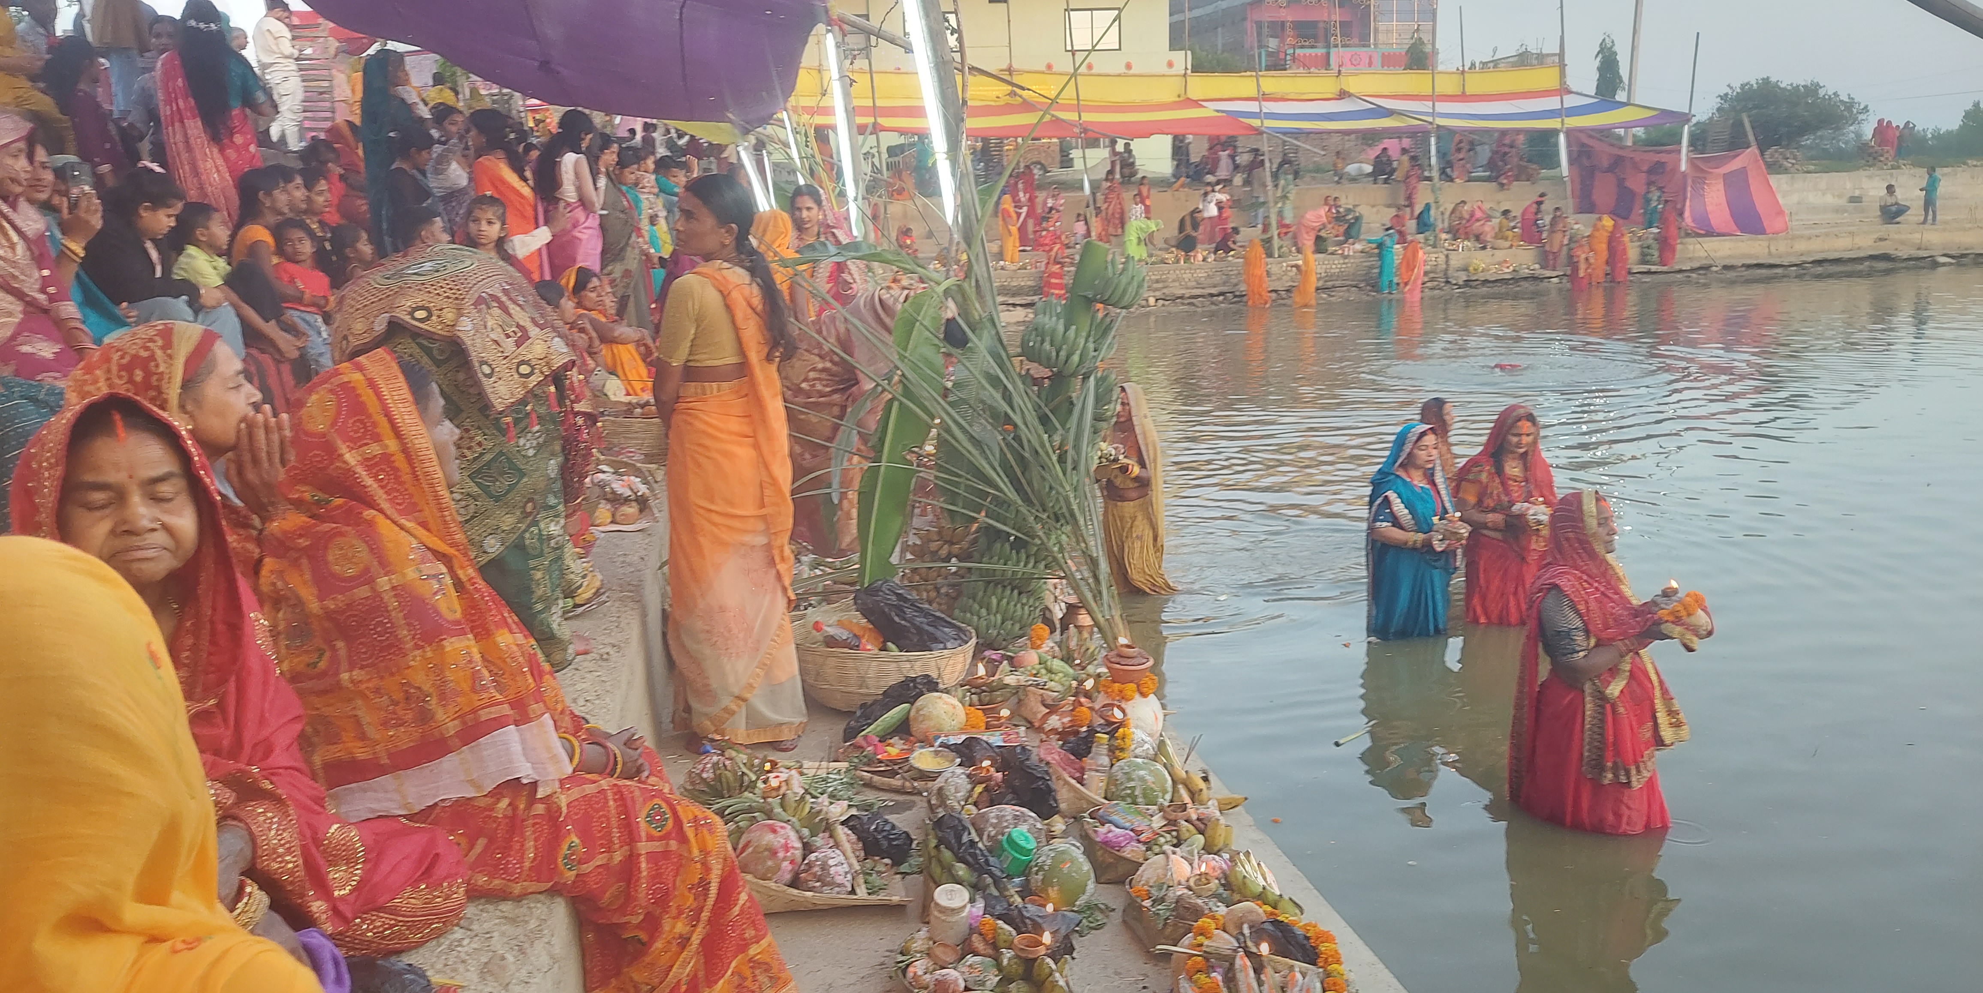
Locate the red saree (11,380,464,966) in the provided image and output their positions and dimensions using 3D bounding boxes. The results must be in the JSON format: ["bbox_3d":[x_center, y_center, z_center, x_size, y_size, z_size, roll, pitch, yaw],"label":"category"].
[{"bbox_3d":[-0.949,0.274,1.755,0.580,0.800,0.500,-10,15,-37],"label":"red saree"}]

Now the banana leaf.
[{"bbox_3d":[-0.281,-0.191,4.254,0.200,0.950,0.140,9,12,-2],"label":"banana leaf"}]

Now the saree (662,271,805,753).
[{"bbox_3d":[-0.670,0.028,3.574,0.300,1.260,0.420,11,17,44],"label":"saree"}]

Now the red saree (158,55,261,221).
[{"bbox_3d":[-3.785,-1.605,6.707,0.460,1.060,0.380,0,12,12],"label":"red saree"}]

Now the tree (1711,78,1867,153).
[{"bbox_3d":[31.349,-15.128,56.293,6.300,3.300,5.200,-2,12,0],"label":"tree"}]

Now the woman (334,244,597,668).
[{"bbox_3d":[-1.294,-0.137,3.501,0.600,0.980,0.500,-2,12,2],"label":"woman"}]

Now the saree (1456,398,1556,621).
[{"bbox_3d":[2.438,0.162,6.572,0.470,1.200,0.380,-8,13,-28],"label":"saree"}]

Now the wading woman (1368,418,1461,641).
[{"bbox_3d":[1.881,0.120,6.245,0.420,1.040,0.360,-10,15,-37],"label":"wading woman"}]

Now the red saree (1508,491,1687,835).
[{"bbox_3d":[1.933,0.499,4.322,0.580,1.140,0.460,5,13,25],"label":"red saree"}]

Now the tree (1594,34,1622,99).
[{"bbox_3d":[24.288,-16.205,54.406,1.300,4.000,1.300,-2,12,0],"label":"tree"}]

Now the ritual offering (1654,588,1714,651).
[{"bbox_3d":[2.092,0.356,4.148,0.180,0.170,0.160,5,13,25],"label":"ritual offering"}]

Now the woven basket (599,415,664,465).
[{"bbox_3d":[-1.543,-0.257,5.920,0.420,0.200,0.420,-2,12,0],"label":"woven basket"}]

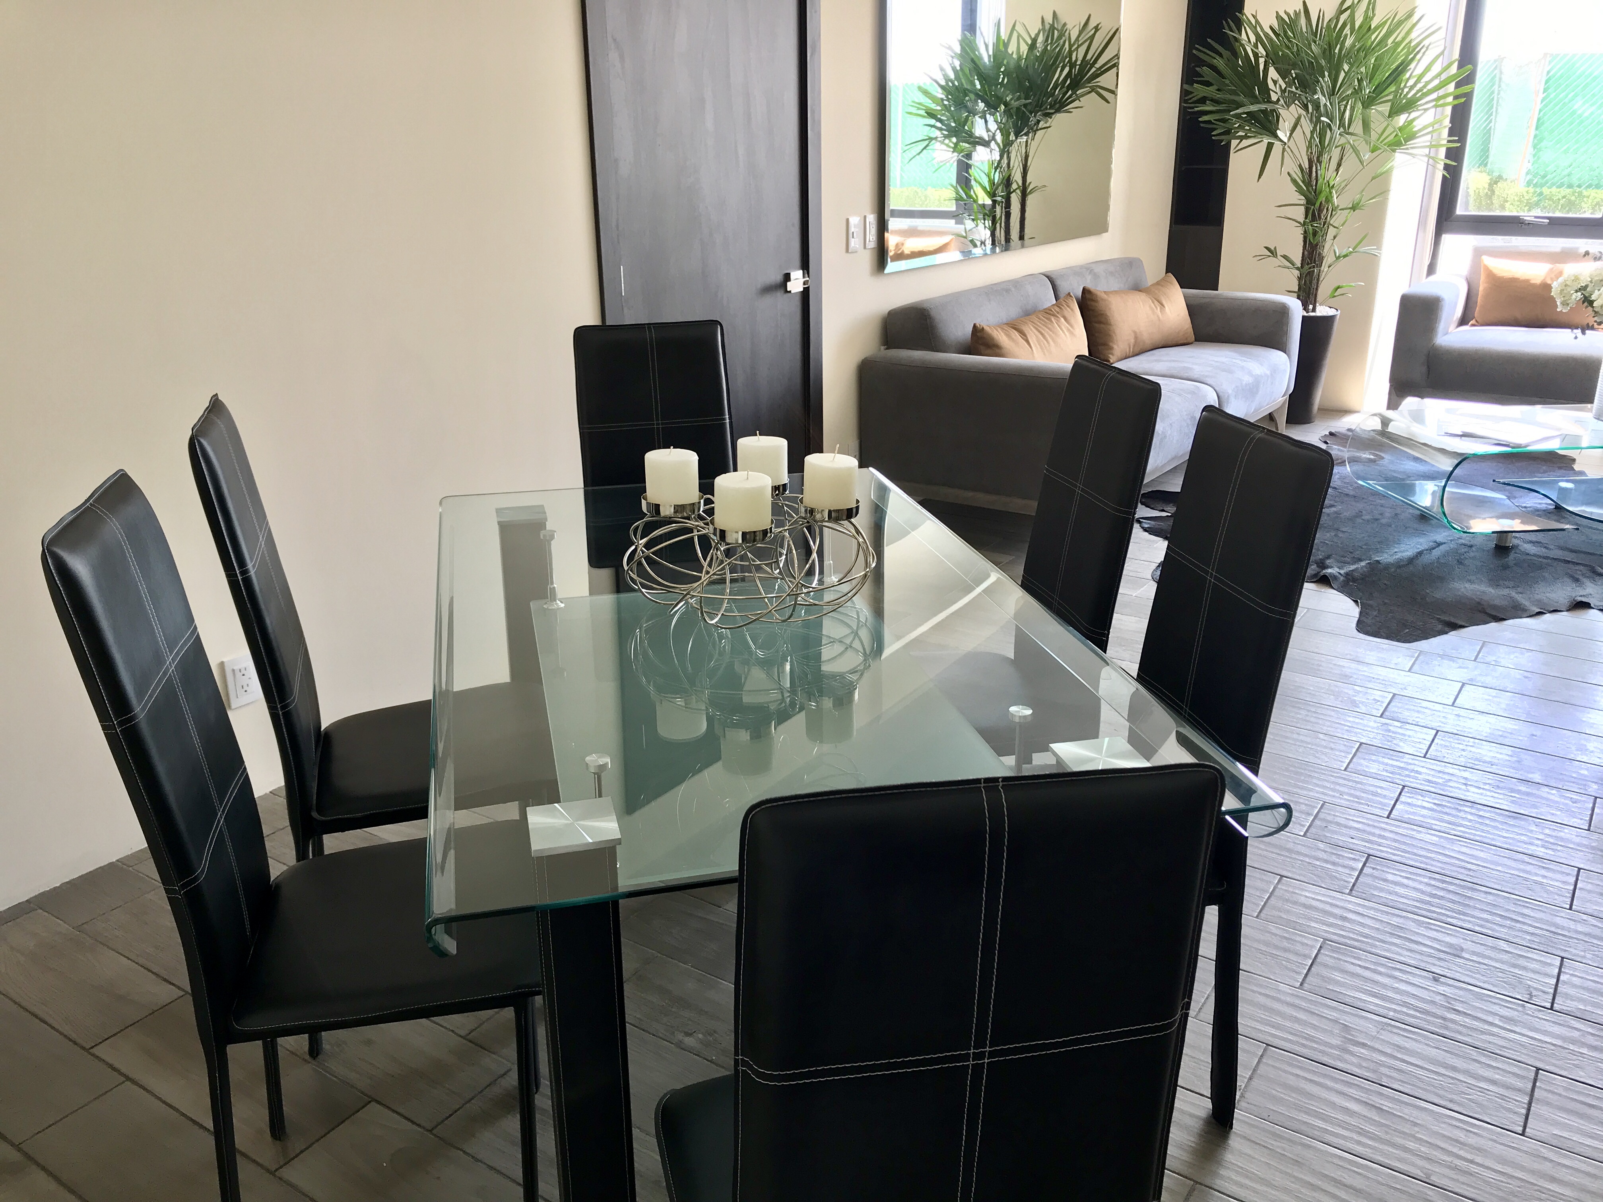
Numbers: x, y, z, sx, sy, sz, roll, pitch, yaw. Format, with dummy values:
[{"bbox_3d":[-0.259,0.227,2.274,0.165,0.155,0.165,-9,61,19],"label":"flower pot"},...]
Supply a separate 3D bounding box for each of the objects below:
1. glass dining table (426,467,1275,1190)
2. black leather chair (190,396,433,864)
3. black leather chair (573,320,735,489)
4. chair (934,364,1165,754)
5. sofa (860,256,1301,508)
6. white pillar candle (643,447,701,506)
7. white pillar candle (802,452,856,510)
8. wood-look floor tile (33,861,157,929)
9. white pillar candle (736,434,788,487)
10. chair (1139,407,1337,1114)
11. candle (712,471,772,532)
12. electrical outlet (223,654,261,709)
[{"bbox_3d":[-0.093,0.357,2.098,0.896,0.750,1.498,-6,21,-13],"label":"glass dining table"},{"bbox_3d":[-0.657,0.186,2.159,0.490,1.043,0.400,-6,21,-13],"label":"black leather chair"},{"bbox_3d":[-0.273,-0.033,2.732,0.410,1.033,0.460,-4,20,-11],"label":"black leather chair"},{"bbox_3d":[0.328,0.119,2.297,0.460,1.033,0.410,-6,21,-15],"label":"chair"},{"bbox_3d":[1.270,-0.938,5.491,0.950,0.800,2.370,13,24,32],"label":"sofa"},{"bbox_3d":[-0.192,-0.182,1.933,0.078,0.071,0.078,-1,20,0],"label":"white pillar candle"},{"bbox_3d":[0.042,-0.165,1.837,0.076,0.075,0.076,0,20,0],"label":"white pillar candle"},{"bbox_3d":[-1.404,0.587,2.581,0.176,0.010,0.175,12,23,32],"label":"wood-look floor tile"},{"bbox_3d":[-0.058,-0.204,1.948,0.076,0.075,0.076,0,20,0],"label":"white pillar candle"},{"bbox_3d":[0.400,0.280,1.866,0.490,1.043,0.400,-6,21,-13],"label":"chair"},{"bbox_3d":[-0.078,-0.129,1.740,0.076,0.075,0.076,0,20,0],"label":"candle"},{"bbox_3d":[-1.233,0.178,2.873,0.009,0.116,0.075,12,23,32],"label":"electrical outlet"}]

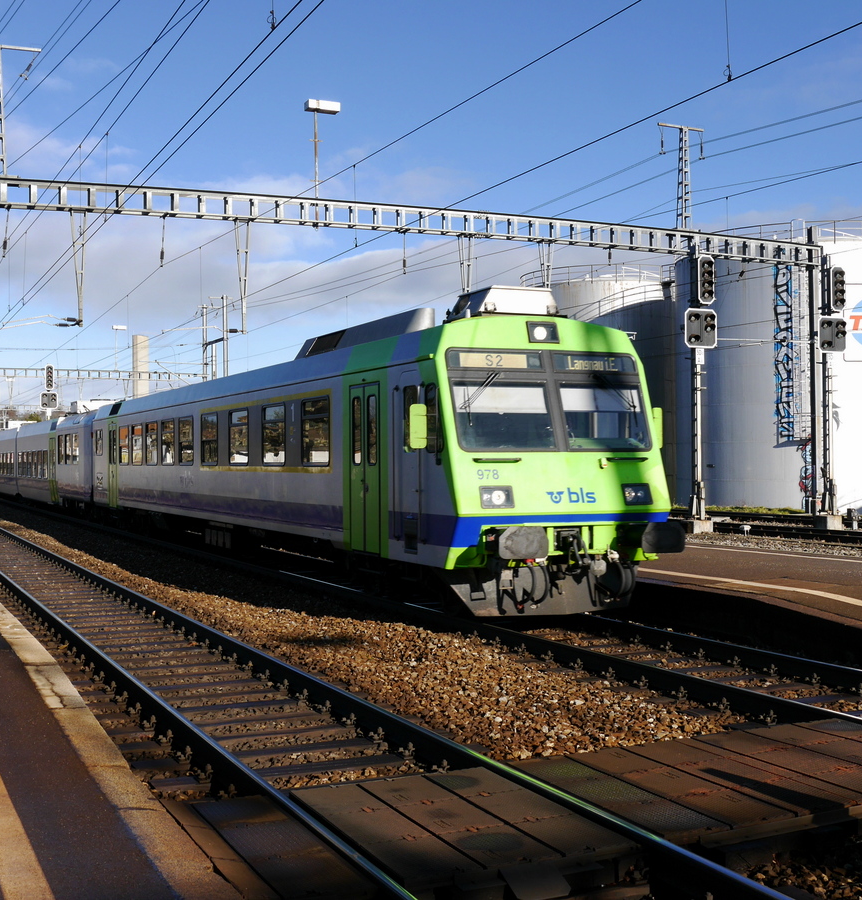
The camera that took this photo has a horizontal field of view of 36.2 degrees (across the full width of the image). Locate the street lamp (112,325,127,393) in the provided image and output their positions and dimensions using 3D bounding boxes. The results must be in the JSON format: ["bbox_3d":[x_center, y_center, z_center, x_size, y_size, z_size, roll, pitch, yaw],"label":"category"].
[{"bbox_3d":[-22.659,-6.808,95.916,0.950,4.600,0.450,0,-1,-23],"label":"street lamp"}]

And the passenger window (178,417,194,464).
[{"bbox_3d":[-4.879,-0.176,26.353,0.070,0.994,1.260,0,-1,-23],"label":"passenger window"}]

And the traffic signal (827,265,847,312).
[{"bbox_3d":[11.260,-4.468,36.445,0.520,1.240,0.360,0,-1,-23],"label":"traffic signal"}]

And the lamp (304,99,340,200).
[{"bbox_3d":[-3.038,-8.371,36.882,0.930,2.950,0.450,0,-1,-23],"label":"lamp"}]

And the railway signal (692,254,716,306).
[{"bbox_3d":[7.209,-4.460,34.597,0.520,1.290,0.360,0,-1,-23],"label":"railway signal"}]

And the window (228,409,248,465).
[{"bbox_3d":[-3.282,-0.219,22.634,0.070,0.994,1.260,0,-1,-23],"label":"window"}]

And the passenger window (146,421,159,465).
[{"bbox_3d":[-6.230,-0.140,29.502,0.070,0.994,1.260,0,-1,-23],"label":"passenger window"}]

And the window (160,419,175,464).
[{"bbox_3d":[-5.554,-0.158,27.928,0.070,0.994,1.260,0,-1,-23],"label":"window"}]

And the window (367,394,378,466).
[{"bbox_3d":[-0.743,-0.249,16.719,0.060,0.903,0.359,0,-1,-23],"label":"window"}]

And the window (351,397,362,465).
[{"bbox_3d":[-0.963,-0.250,17.232,0.060,0.913,0.351,0,-1,-23],"label":"window"}]

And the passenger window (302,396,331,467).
[{"bbox_3d":[-1.628,-0.263,18.780,0.070,0.994,1.260,0,-1,-23],"label":"passenger window"}]

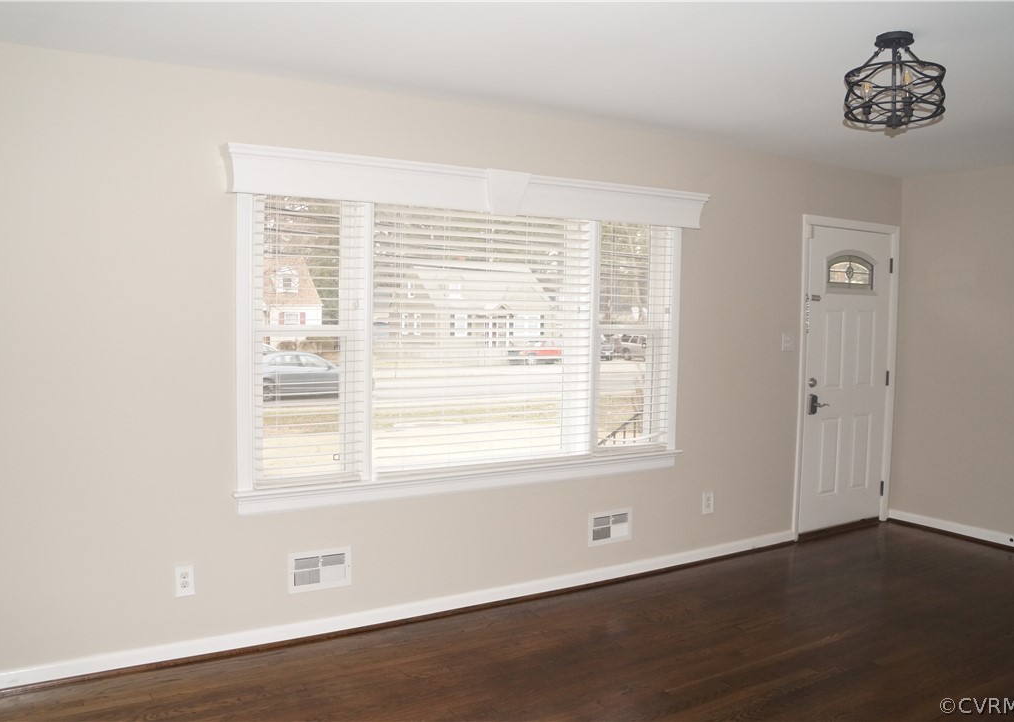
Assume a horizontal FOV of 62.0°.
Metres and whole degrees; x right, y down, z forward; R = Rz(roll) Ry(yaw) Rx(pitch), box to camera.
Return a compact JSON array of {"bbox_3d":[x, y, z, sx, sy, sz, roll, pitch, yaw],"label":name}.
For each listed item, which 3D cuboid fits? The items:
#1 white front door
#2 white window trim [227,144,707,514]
[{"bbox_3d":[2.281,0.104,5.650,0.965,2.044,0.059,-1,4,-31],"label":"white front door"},{"bbox_3d":[-0.036,-0.126,4.087,2.596,1.527,0.158,-1,4,-31],"label":"white window trim"}]

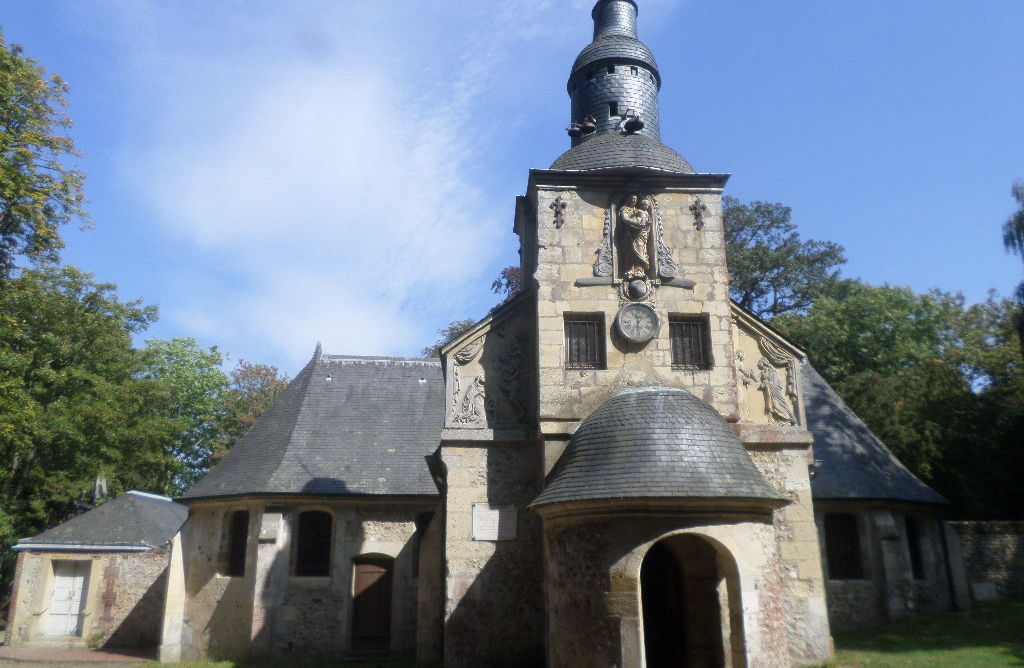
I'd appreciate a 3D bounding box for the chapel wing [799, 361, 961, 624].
[{"bbox_3d":[8.763,4.225,21.060,6.100,7.120,6.400,1,-18,-3],"label":"chapel wing"}]

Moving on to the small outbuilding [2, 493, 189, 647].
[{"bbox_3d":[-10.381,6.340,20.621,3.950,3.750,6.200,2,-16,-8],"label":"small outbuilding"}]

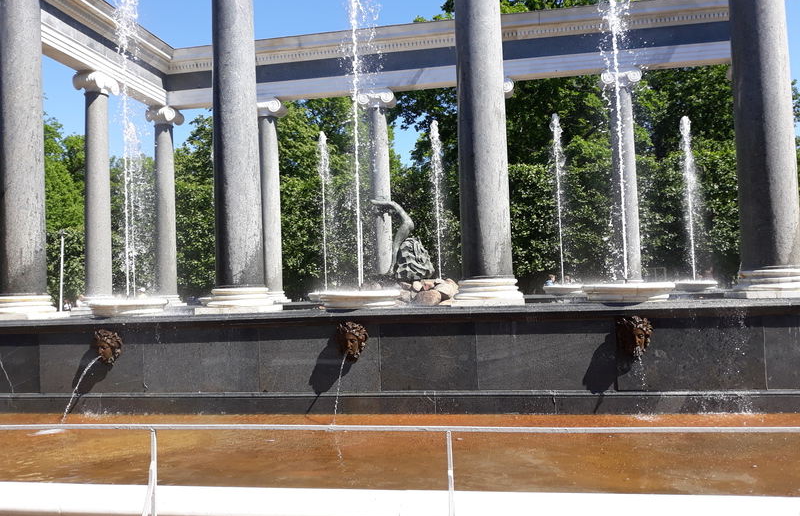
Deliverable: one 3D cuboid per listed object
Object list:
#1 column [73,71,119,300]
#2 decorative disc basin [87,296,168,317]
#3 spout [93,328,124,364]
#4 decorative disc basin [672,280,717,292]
[{"bbox_3d":[-9.713,-2.182,20.061,1.109,7.648,1.310,-2,-3,9],"label":"column"},{"bbox_3d":[-4.825,0.874,11.091,1.338,0.296,1.338,-2,-3,0],"label":"decorative disc basin"},{"bbox_3d":[-4.900,1.488,10.453,0.430,0.593,0.344,-2,-3,9],"label":"spout"},{"bbox_3d":[9.878,0.897,20.830,1.338,0.296,1.338,-2,-3,9],"label":"decorative disc basin"}]

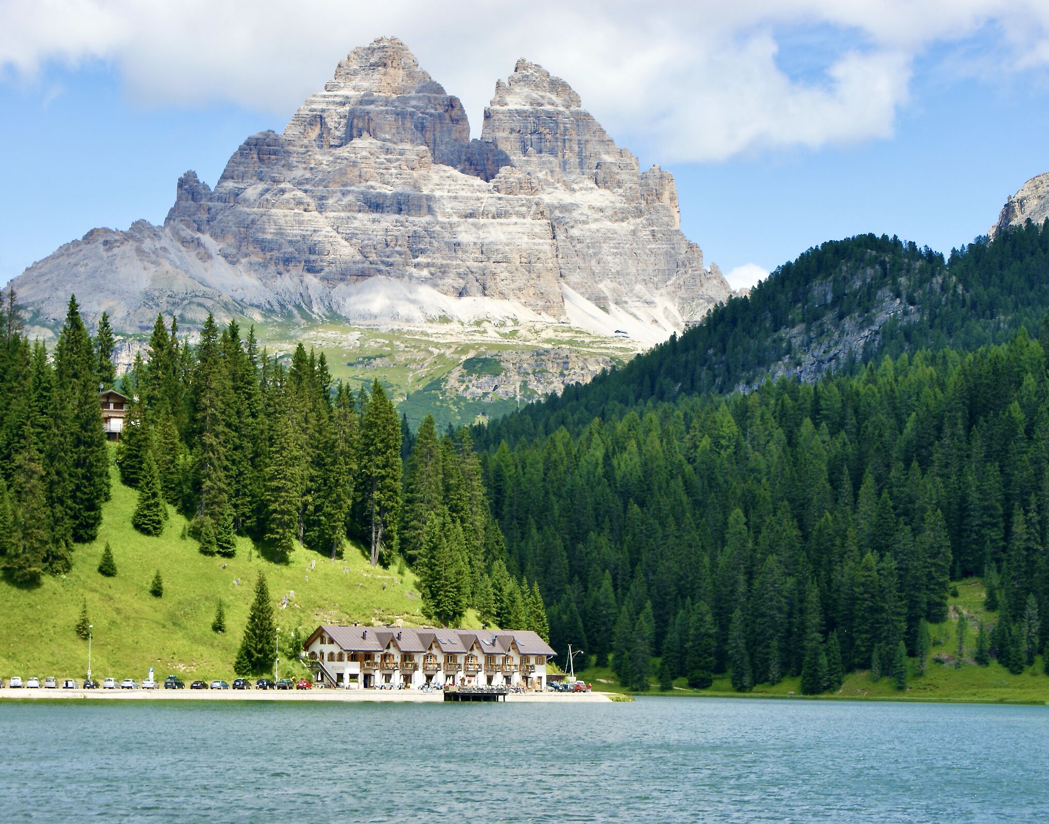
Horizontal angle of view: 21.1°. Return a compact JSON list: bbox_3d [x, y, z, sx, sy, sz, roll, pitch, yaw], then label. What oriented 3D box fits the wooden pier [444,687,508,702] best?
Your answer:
[{"bbox_3d":[-7.377,43.437,432.970,8.800,2.150,4.200,4,-6,-33],"label":"wooden pier"}]

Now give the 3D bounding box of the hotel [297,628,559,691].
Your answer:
[{"bbox_3d":[-14.807,39.289,447.643,39.562,9.644,12.601,4,-6,-34],"label":"hotel"}]

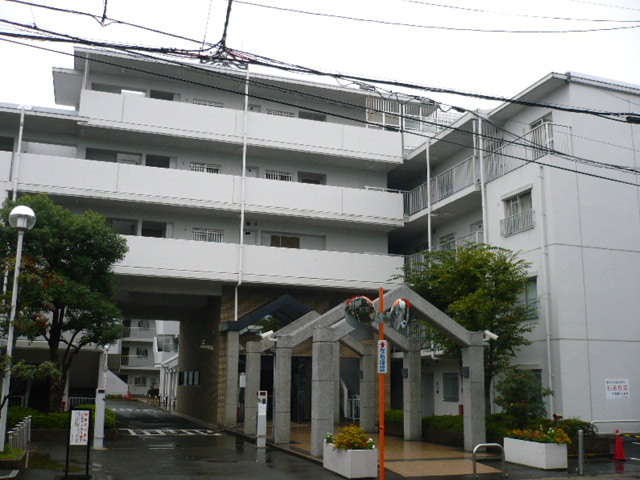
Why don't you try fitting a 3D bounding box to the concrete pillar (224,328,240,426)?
[{"bbox_3d":[-3.232,5.037,23.554,0.394,3.400,0.394,5,-13,-20],"label":"concrete pillar"}]

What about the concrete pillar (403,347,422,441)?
[{"bbox_3d":[2.716,4.459,19.017,0.394,2.720,0.394,5,-13,-20],"label":"concrete pillar"}]

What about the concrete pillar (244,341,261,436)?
[{"bbox_3d":[-2.055,4.431,19.430,0.354,2.714,0.354,5,-13,-19],"label":"concrete pillar"}]

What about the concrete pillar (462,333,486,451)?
[{"bbox_3d":[3.689,3.624,15.500,0.354,2.739,0.354,5,-13,-19],"label":"concrete pillar"}]

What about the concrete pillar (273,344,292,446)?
[{"bbox_3d":[-0.997,3.977,16.922,0.354,2.573,0.354,5,-13,-19],"label":"concrete pillar"}]

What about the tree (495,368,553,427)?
[{"bbox_3d":[5.308,4.200,16.853,1.420,1.650,1.420,-3,-13,17],"label":"tree"}]

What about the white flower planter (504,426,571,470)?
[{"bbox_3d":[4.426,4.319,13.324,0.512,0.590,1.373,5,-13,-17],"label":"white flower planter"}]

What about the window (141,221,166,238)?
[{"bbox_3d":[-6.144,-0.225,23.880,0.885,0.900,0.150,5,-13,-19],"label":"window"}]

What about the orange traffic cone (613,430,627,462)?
[{"bbox_3d":[6.655,4.590,14.467,0.340,0.660,0.340,-5,-13,23],"label":"orange traffic cone"}]

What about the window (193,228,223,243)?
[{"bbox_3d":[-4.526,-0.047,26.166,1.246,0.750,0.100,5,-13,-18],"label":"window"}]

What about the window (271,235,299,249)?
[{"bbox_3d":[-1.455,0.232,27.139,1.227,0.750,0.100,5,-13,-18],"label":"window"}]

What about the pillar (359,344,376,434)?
[{"bbox_3d":[1.596,5.055,21.985,0.394,2.800,0.394,5,-13,-20],"label":"pillar"}]

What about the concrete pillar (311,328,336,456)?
[{"bbox_3d":[0.068,3.449,14.761,0.394,2.816,0.394,5,-13,-20],"label":"concrete pillar"}]

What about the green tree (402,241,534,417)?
[{"bbox_3d":[4.381,2.751,19.078,3.700,5.620,3.500,-2,-13,13],"label":"green tree"}]

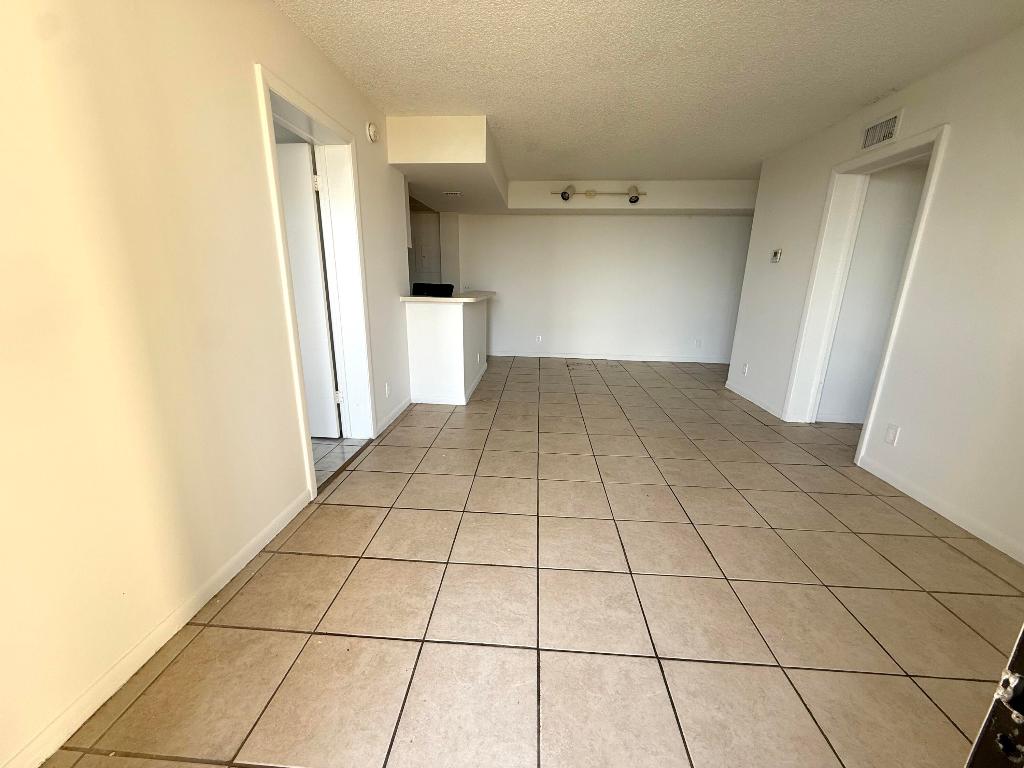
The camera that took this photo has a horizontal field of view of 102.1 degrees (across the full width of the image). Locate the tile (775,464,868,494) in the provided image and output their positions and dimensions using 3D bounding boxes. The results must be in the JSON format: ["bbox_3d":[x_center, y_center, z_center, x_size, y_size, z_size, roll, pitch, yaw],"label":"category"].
[{"bbox_3d":[2.009,0.627,2.718,0.402,0.012,0.402,2,15,3],"label":"tile"}]

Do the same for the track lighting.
[{"bbox_3d":[1.086,-2.354,5.137,1.190,0.200,0.170,2,15,3],"label":"track lighting"}]

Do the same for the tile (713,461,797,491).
[{"bbox_3d":[1.611,0.615,2.747,0.402,0.010,0.402,2,15,3],"label":"tile"}]

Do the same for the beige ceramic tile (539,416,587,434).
[{"bbox_3d":[0.445,0.361,3.603,0.402,0.012,0.402,2,15,3],"label":"beige ceramic tile"}]

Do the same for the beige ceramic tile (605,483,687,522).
[{"bbox_3d":[0.771,0.691,2.400,0.402,0.010,0.402,2,15,3],"label":"beige ceramic tile"}]

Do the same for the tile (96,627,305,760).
[{"bbox_3d":[-0.930,0.946,1.304,0.402,0.012,0.402,2,15,3],"label":"tile"}]

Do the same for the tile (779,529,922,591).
[{"bbox_3d":[1.559,0.825,1.960,0.403,0.012,0.403,2,15,3],"label":"tile"}]

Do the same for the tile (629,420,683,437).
[{"bbox_3d":[1.254,0.389,3.556,0.402,0.012,0.402,2,15,3],"label":"tile"}]

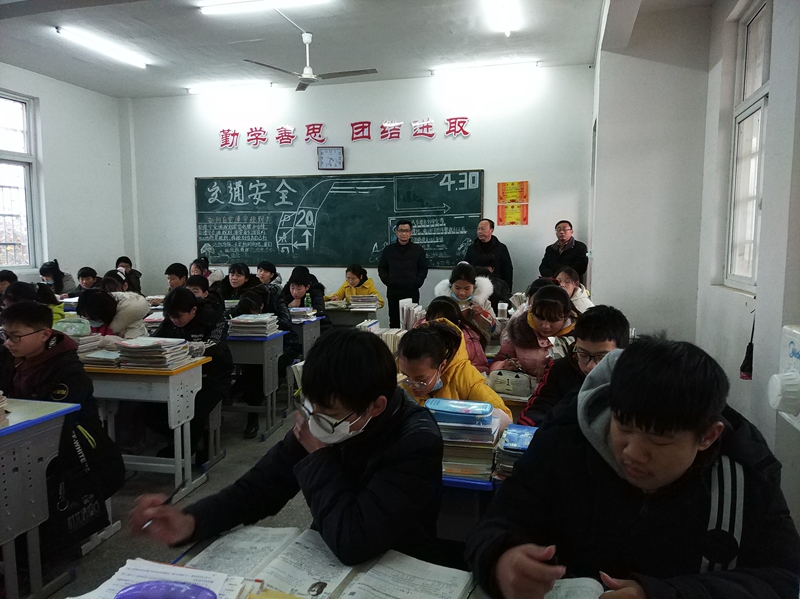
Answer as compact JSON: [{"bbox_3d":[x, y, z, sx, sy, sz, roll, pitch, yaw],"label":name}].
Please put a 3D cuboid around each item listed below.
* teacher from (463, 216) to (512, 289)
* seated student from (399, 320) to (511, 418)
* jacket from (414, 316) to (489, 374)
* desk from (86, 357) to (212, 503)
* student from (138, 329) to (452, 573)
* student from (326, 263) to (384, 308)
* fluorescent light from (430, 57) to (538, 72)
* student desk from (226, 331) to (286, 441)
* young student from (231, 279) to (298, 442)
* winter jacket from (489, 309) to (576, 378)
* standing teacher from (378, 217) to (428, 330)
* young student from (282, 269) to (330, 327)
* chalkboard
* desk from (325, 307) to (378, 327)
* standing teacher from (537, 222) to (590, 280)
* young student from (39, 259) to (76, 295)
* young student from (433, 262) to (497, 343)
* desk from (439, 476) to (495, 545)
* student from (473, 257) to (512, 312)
[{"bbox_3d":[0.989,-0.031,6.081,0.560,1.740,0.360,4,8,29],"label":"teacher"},{"bbox_3d":[0.173,0.652,2.164,0.600,1.165,0.650,3,6,23],"label":"seated student"},{"bbox_3d":[0.309,0.410,3.274,0.500,0.620,0.480,2,7,14],"label":"jacket"},{"bbox_3d":[-1.503,0.754,3.227,0.600,0.735,0.400,1,6,11],"label":"desk"},{"bbox_3d":[-0.255,0.683,1.403,0.720,1.255,0.640,3,6,23],"label":"student"},{"bbox_3d":[-0.506,0.200,6.357,0.680,1.210,0.620,2,6,19],"label":"student"},{"bbox_3d":[0.951,-2.643,6.034,1.220,0.070,0.070,2,7,14],"label":"fluorescent light"},{"bbox_3d":[-1.263,0.650,4.259,0.600,0.735,0.400,1,6,11],"label":"student desk"},{"bbox_3d":[-1.175,0.433,4.607,0.550,1.180,0.800,2,7,14],"label":"young student"},{"bbox_3d":[0.754,0.396,2.892,0.580,0.690,0.500,1,6,11],"label":"winter jacket"},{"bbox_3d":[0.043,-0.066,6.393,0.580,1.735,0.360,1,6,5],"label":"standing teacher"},{"bbox_3d":[-0.941,0.299,5.420,0.560,1.200,0.630,2,6,14],"label":"young student"},{"bbox_3d":[-0.923,-1.027,6.962,3.972,1.218,0.050,2,7,14],"label":"chalkboard"},{"bbox_3d":[-0.515,0.463,6.139,0.600,0.730,0.400,1,6,11],"label":"desk"},{"bbox_3d":[1.837,-0.024,6.034,0.540,1.735,0.360,1,6,11],"label":"standing teacher"},{"bbox_3d":[-4.009,0.196,6.280,0.480,1.260,0.650,2,7,14],"label":"young student"},{"bbox_3d":[0.491,0.407,4.131,0.540,1.340,0.680,2,7,14],"label":"young student"},{"bbox_3d":[0.061,0.951,2.052,0.600,0.760,0.400,2,7,14],"label":"desk"},{"bbox_3d":[0.882,0.298,5.110,0.500,1.320,0.650,2,7,14],"label":"student"}]

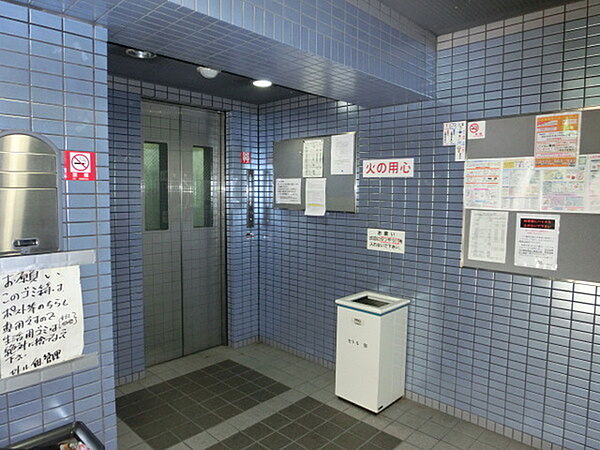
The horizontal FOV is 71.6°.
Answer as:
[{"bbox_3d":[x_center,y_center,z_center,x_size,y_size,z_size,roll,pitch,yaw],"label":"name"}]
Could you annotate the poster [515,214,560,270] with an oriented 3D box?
[{"bbox_3d":[1.287,0.088,2.264,0.212,0.297,0.010,5,7,44],"label":"poster"}]

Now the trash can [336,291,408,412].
[{"bbox_3d":[0.491,0.859,2.846,0.365,0.690,0.365,5,7,44],"label":"trash can"}]

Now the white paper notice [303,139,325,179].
[{"bbox_3d":[0.102,-0.538,3.363,0.212,0.297,0.010,5,7,44],"label":"white paper notice"}]

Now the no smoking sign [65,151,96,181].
[{"bbox_3d":[-0.774,-0.208,1.470,0.006,0.100,0.104,5,7,43],"label":"no smoking sign"}]

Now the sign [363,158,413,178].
[{"bbox_3d":[0.606,-0.397,2.902,0.408,0.124,0.008,5,7,43],"label":"sign"}]

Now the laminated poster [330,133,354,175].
[{"bbox_3d":[0.317,-0.534,3.150,0.212,0.297,0.008,5,7,43],"label":"laminated poster"}]

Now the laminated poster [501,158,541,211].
[{"bbox_3d":[1.223,-0.227,2.309,0.208,0.293,0.008,5,7,43],"label":"laminated poster"}]

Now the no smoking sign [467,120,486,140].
[{"bbox_3d":[1.042,-0.561,2.457,0.100,0.100,0.006,5,7,43],"label":"no smoking sign"}]

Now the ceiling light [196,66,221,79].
[{"bbox_3d":[-0.602,-0.993,2.736,0.152,0.055,0.152,1,5,0],"label":"ceiling light"}]

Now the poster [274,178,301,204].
[{"bbox_3d":[-0.103,-0.291,3.569,0.299,0.212,0.008,5,7,43],"label":"poster"}]

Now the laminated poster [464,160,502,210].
[{"bbox_3d":[1.072,-0.244,2.447,0.212,0.297,0.010,5,7,44],"label":"laminated poster"}]

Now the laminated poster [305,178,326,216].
[{"bbox_3d":[0.121,-0.228,3.368,0.212,0.297,0.010,5,7,44],"label":"laminated poster"}]

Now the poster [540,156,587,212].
[{"bbox_3d":[1.370,-0.214,2.160,0.212,0.297,0.010,5,7,44],"label":"poster"}]

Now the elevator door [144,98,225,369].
[{"bbox_3d":[-0.996,0.082,3.535,0.070,2.120,0.810,5,7,44],"label":"elevator door"}]

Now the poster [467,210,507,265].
[{"bbox_3d":[1.101,0.067,2.442,0.212,0.297,0.010,5,7,44],"label":"poster"}]

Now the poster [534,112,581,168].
[{"bbox_3d":[1.342,-0.439,2.177,0.206,0.282,0.008,5,7,43],"label":"poster"}]

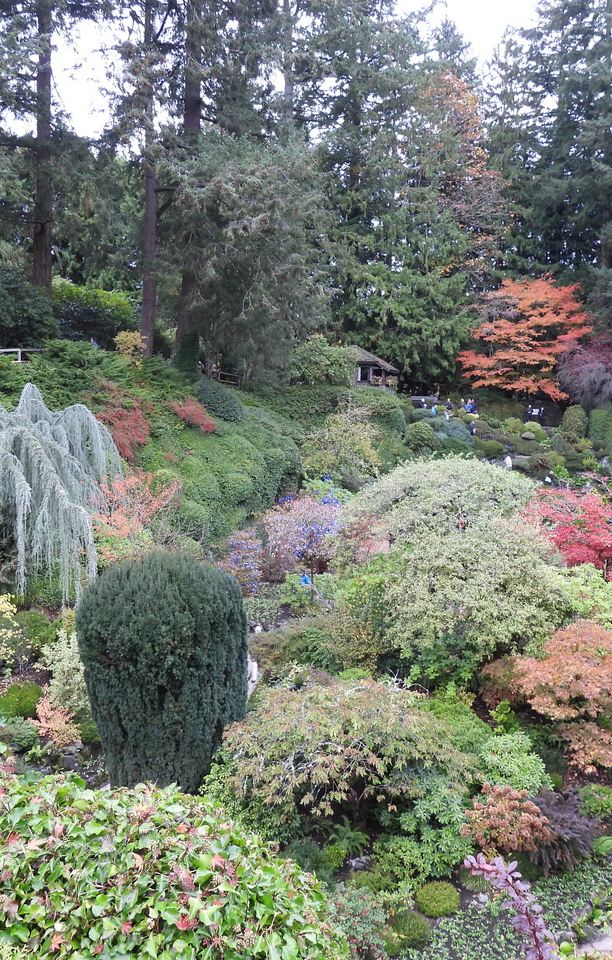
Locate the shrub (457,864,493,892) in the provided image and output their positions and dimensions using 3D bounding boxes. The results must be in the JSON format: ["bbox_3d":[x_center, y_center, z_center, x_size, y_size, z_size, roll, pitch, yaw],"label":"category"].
[{"bbox_3d":[4.671,11.046,24.600,1.020,0.680,1.000,2,8,12],"label":"shrub"}]

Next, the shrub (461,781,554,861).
[{"bbox_3d":[4.249,7.213,18.700,1.843,1.428,1.843,1,5,0],"label":"shrub"}]

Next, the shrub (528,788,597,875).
[{"bbox_3d":[5.395,7.479,18.900,1.524,1.714,1.524,1,5,0],"label":"shrub"}]

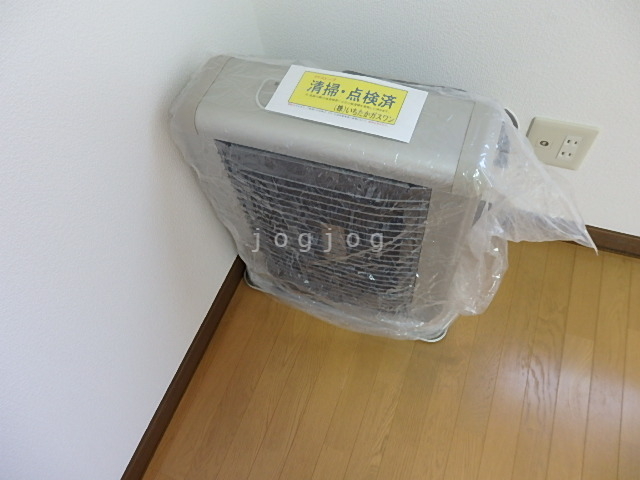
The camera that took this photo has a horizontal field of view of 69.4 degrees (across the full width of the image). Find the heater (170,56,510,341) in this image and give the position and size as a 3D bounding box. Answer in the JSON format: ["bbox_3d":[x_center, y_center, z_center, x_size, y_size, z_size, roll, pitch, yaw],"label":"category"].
[{"bbox_3d":[0.044,-0.062,0.956,0.515,0.525,0.240,15,62,17],"label":"heater"}]

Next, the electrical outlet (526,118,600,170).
[{"bbox_3d":[0.472,-0.188,0.921,0.117,0.120,0.010,15,61,16],"label":"electrical outlet"}]

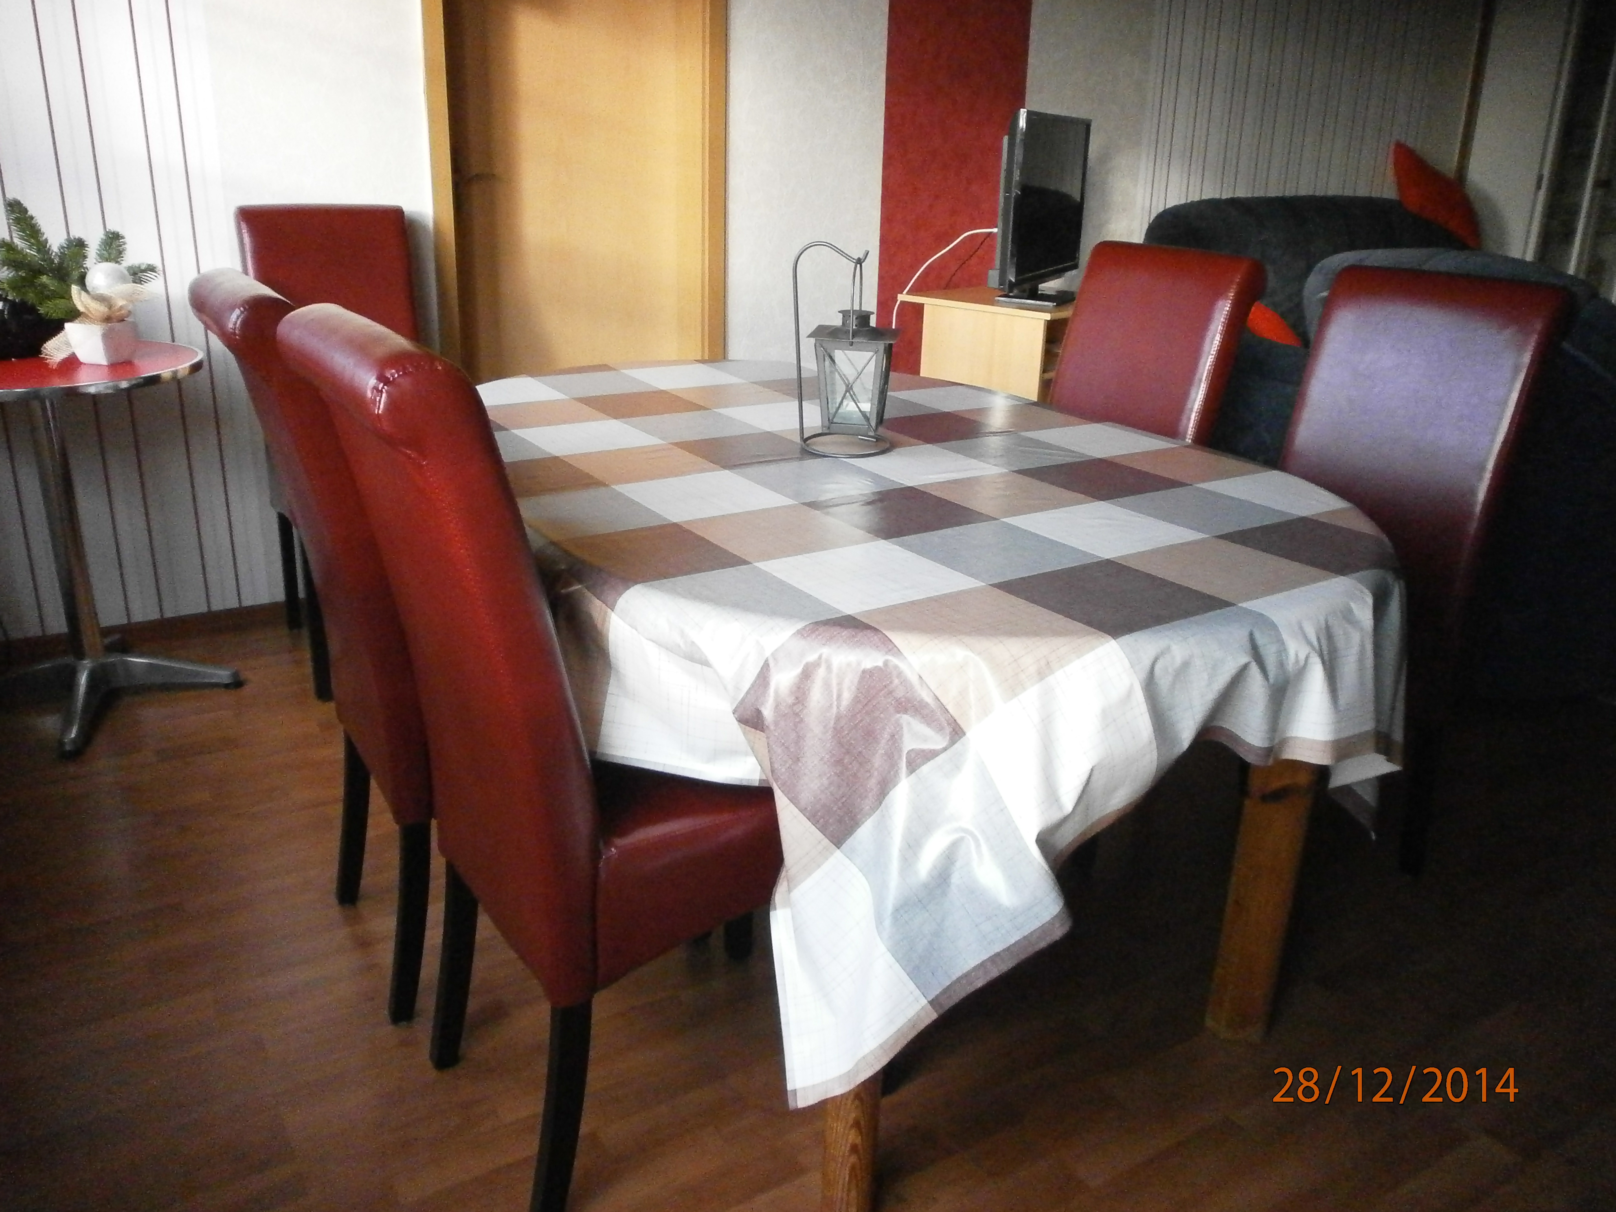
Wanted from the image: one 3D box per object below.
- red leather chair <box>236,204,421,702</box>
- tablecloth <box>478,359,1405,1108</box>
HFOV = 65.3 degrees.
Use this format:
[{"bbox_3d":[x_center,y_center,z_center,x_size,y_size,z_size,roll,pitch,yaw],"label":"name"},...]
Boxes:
[{"bbox_3d":[-1.045,-0.387,2.938,0.420,1.030,0.626,-10,24,-29],"label":"red leather chair"},{"bbox_3d":[0.015,-0.034,1.992,1.140,0.450,1.650,-12,24,-32],"label":"tablecloth"}]

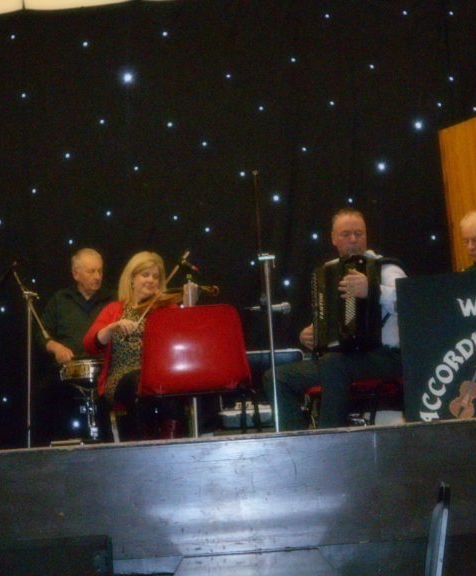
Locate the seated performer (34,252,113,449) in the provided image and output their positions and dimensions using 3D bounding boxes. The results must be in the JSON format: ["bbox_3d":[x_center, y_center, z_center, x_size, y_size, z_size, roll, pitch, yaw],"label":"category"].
[{"bbox_3d":[-0.823,0.421,6.578,0.560,1.280,0.750,2,-14,-23],"label":"seated performer"}]

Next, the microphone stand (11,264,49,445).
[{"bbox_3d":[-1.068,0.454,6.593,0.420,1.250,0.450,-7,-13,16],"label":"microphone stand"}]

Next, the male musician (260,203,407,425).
[{"bbox_3d":[0.497,0.247,6.140,0.620,1.280,0.780,-13,-16,37],"label":"male musician"}]

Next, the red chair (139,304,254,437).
[{"bbox_3d":[-0.183,0.469,5.829,0.500,0.790,0.520,-6,-13,12],"label":"red chair"}]

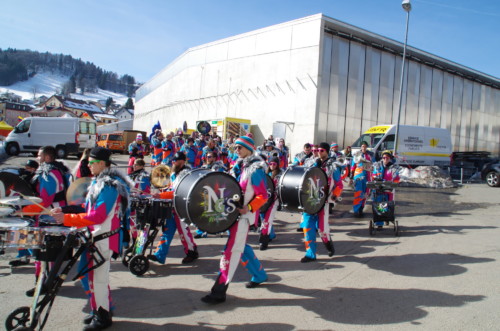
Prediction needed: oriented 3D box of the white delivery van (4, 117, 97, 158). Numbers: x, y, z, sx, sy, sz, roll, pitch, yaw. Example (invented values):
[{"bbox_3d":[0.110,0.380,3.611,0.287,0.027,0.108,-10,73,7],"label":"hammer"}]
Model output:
[{"bbox_3d":[-11.700,-1.678,21.900,5.050,2.270,2.050,3,5,8],"label":"white delivery van"}]

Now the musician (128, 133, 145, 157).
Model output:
[{"bbox_3d":[-3.931,-0.264,13.123,0.580,1.730,0.480,2,5,-9],"label":"musician"}]

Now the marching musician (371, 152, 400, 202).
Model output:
[{"bbox_3d":[2.890,0.539,7.927,0.620,1.650,0.520,5,6,22],"label":"marching musician"}]

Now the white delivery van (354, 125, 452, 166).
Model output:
[{"bbox_3d":[8.280,-0.959,21.251,6.100,2.530,2.050,1,5,-19],"label":"white delivery van"}]

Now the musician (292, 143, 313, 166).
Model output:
[{"bbox_3d":[1.216,0.400,8.324,0.600,1.710,0.500,4,5,21],"label":"musician"}]

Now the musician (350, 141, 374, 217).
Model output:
[{"bbox_3d":[2.714,0.358,9.020,0.620,1.800,0.520,5,6,25],"label":"musician"}]

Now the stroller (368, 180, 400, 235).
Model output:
[{"bbox_3d":[2.678,0.840,7.537,0.600,1.100,0.680,4,5,21],"label":"stroller"}]

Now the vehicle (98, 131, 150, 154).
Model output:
[{"bbox_3d":[-9.669,-1.700,27.129,4.200,1.600,1.750,4,5,18],"label":"vehicle"}]

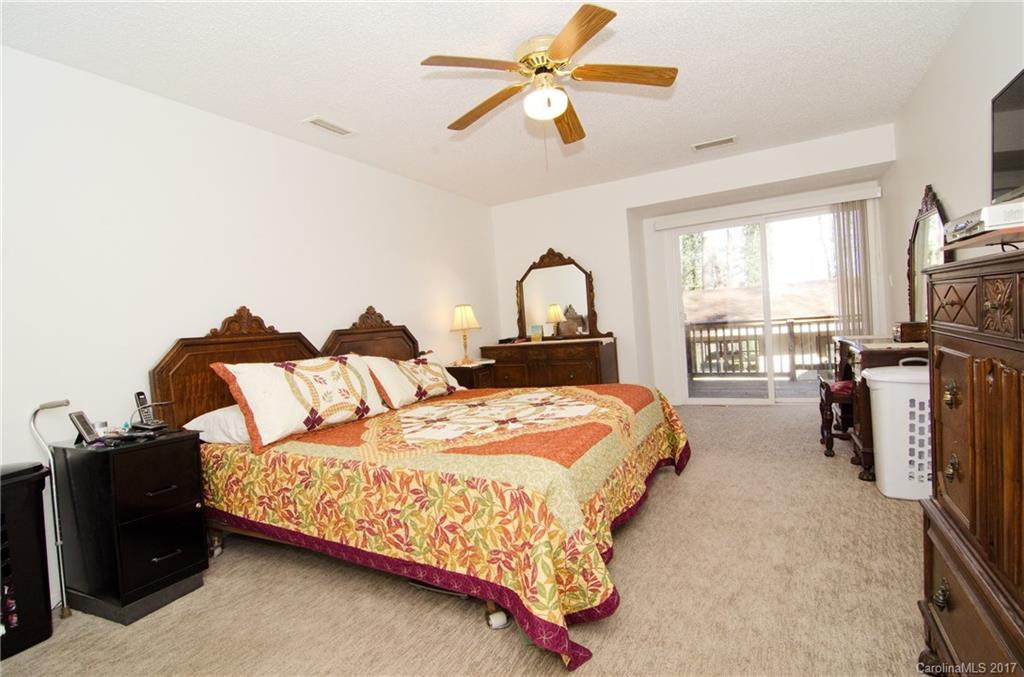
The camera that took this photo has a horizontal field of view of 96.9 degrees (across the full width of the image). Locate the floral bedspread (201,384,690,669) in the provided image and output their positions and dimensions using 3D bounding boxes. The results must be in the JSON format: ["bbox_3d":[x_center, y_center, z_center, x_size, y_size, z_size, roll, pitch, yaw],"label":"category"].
[{"bbox_3d":[-0.224,0.704,2.669,2.000,0.610,2.030,-2,3,30],"label":"floral bedspread"}]

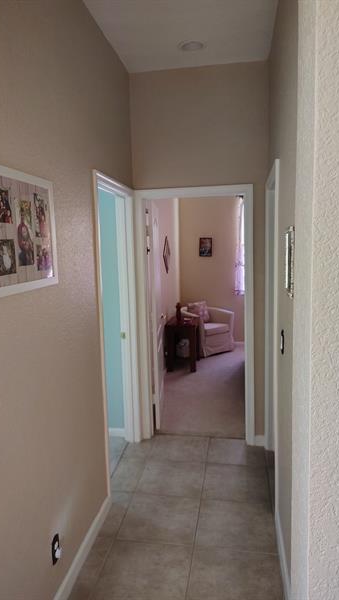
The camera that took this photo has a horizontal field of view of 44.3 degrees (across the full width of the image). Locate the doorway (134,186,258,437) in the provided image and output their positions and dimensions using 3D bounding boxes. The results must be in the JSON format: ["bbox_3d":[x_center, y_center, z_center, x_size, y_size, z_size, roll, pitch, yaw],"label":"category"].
[{"bbox_3d":[0.221,0.160,3.484,0.956,2.133,0.140,0,8,9],"label":"doorway"}]

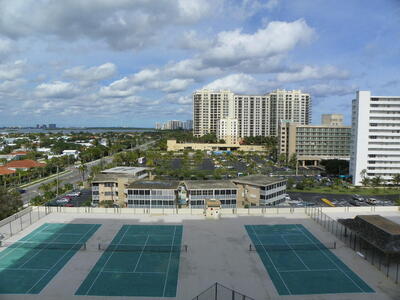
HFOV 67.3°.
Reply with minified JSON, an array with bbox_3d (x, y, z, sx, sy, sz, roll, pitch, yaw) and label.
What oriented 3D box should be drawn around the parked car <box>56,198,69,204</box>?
[{"bbox_3d":[-45.001,16.653,99.127,4.500,1.550,1.800,0,4,-8],"label":"parked car"}]

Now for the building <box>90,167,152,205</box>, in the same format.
[{"bbox_3d":[-26.073,12.143,107.708,17.000,9.500,34.000,0,4,-4],"label":"building"}]

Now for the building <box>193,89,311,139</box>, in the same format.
[{"bbox_3d":[57.704,-33.781,344.418,128.000,67.000,36.000,0,4,0],"label":"building"}]

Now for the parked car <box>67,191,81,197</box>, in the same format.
[{"bbox_3d":[-45.996,15.844,109.597,4.800,1.600,1.850,0,4,-8],"label":"parked car"}]

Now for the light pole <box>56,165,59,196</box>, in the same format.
[{"bbox_3d":[-51.269,11.307,108.159,0.350,10.800,0.350,0,4,0],"label":"light pole"}]

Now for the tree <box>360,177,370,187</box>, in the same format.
[{"bbox_3d":[71.719,13.707,129.641,4.200,4.300,4.200,0,4,0],"label":"tree"}]

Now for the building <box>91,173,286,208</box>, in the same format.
[{"bbox_3d":[-3.080,13.393,92.749,62.000,9.500,24.000,0,4,0],"label":"building"}]

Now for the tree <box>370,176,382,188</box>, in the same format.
[{"bbox_3d":[75.119,13.768,127.739,4.800,4.500,4.800,0,4,0],"label":"tree"}]

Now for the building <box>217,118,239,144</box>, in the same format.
[{"bbox_3d":[29.092,-15.201,312.721,20.000,34.300,20.000,0,4,0],"label":"building"}]

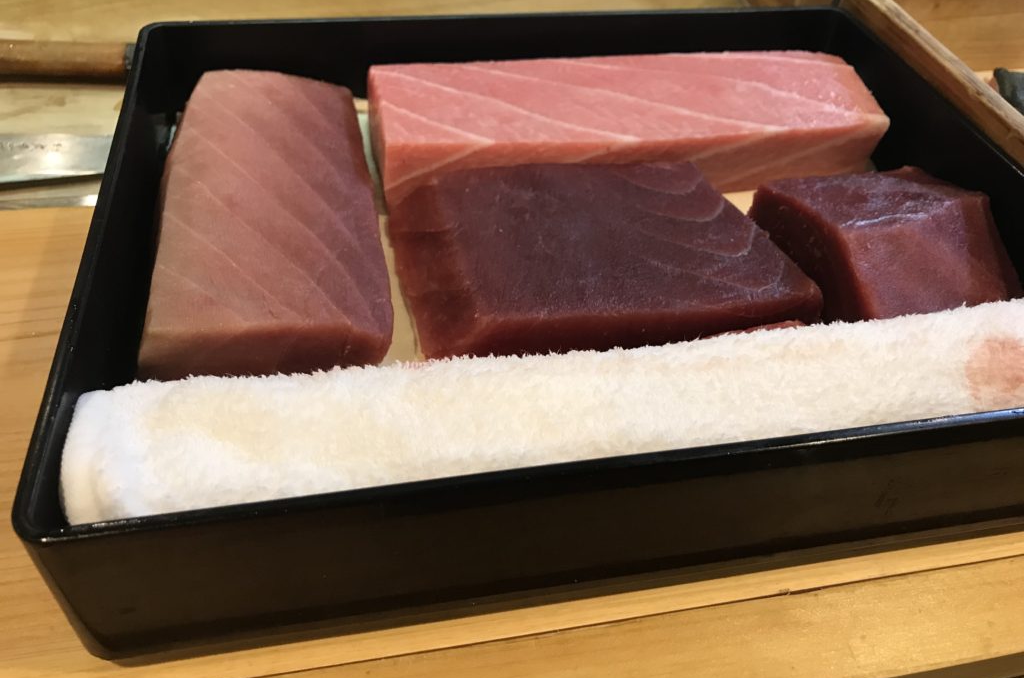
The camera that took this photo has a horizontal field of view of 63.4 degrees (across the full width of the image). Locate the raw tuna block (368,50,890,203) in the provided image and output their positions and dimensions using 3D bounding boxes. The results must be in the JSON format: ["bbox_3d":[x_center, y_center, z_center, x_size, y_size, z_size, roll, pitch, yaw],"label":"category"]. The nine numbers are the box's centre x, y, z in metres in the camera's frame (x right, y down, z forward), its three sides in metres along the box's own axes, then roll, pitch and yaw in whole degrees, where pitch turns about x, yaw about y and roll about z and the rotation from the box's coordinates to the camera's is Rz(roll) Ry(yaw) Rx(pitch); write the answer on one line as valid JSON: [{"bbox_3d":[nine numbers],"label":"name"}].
[{"bbox_3d":[0.052,-0.101,0.393,0.232,0.034,0.070,-5,46,-10],"label":"raw tuna block"}]

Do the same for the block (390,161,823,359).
[{"bbox_3d":[0.032,-0.034,0.334,0.154,0.023,0.090,-5,46,-10],"label":"block"}]

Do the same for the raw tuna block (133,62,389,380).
[{"bbox_3d":[-0.097,-0.051,0.334,0.083,0.032,0.175,-5,46,-10],"label":"raw tuna block"}]

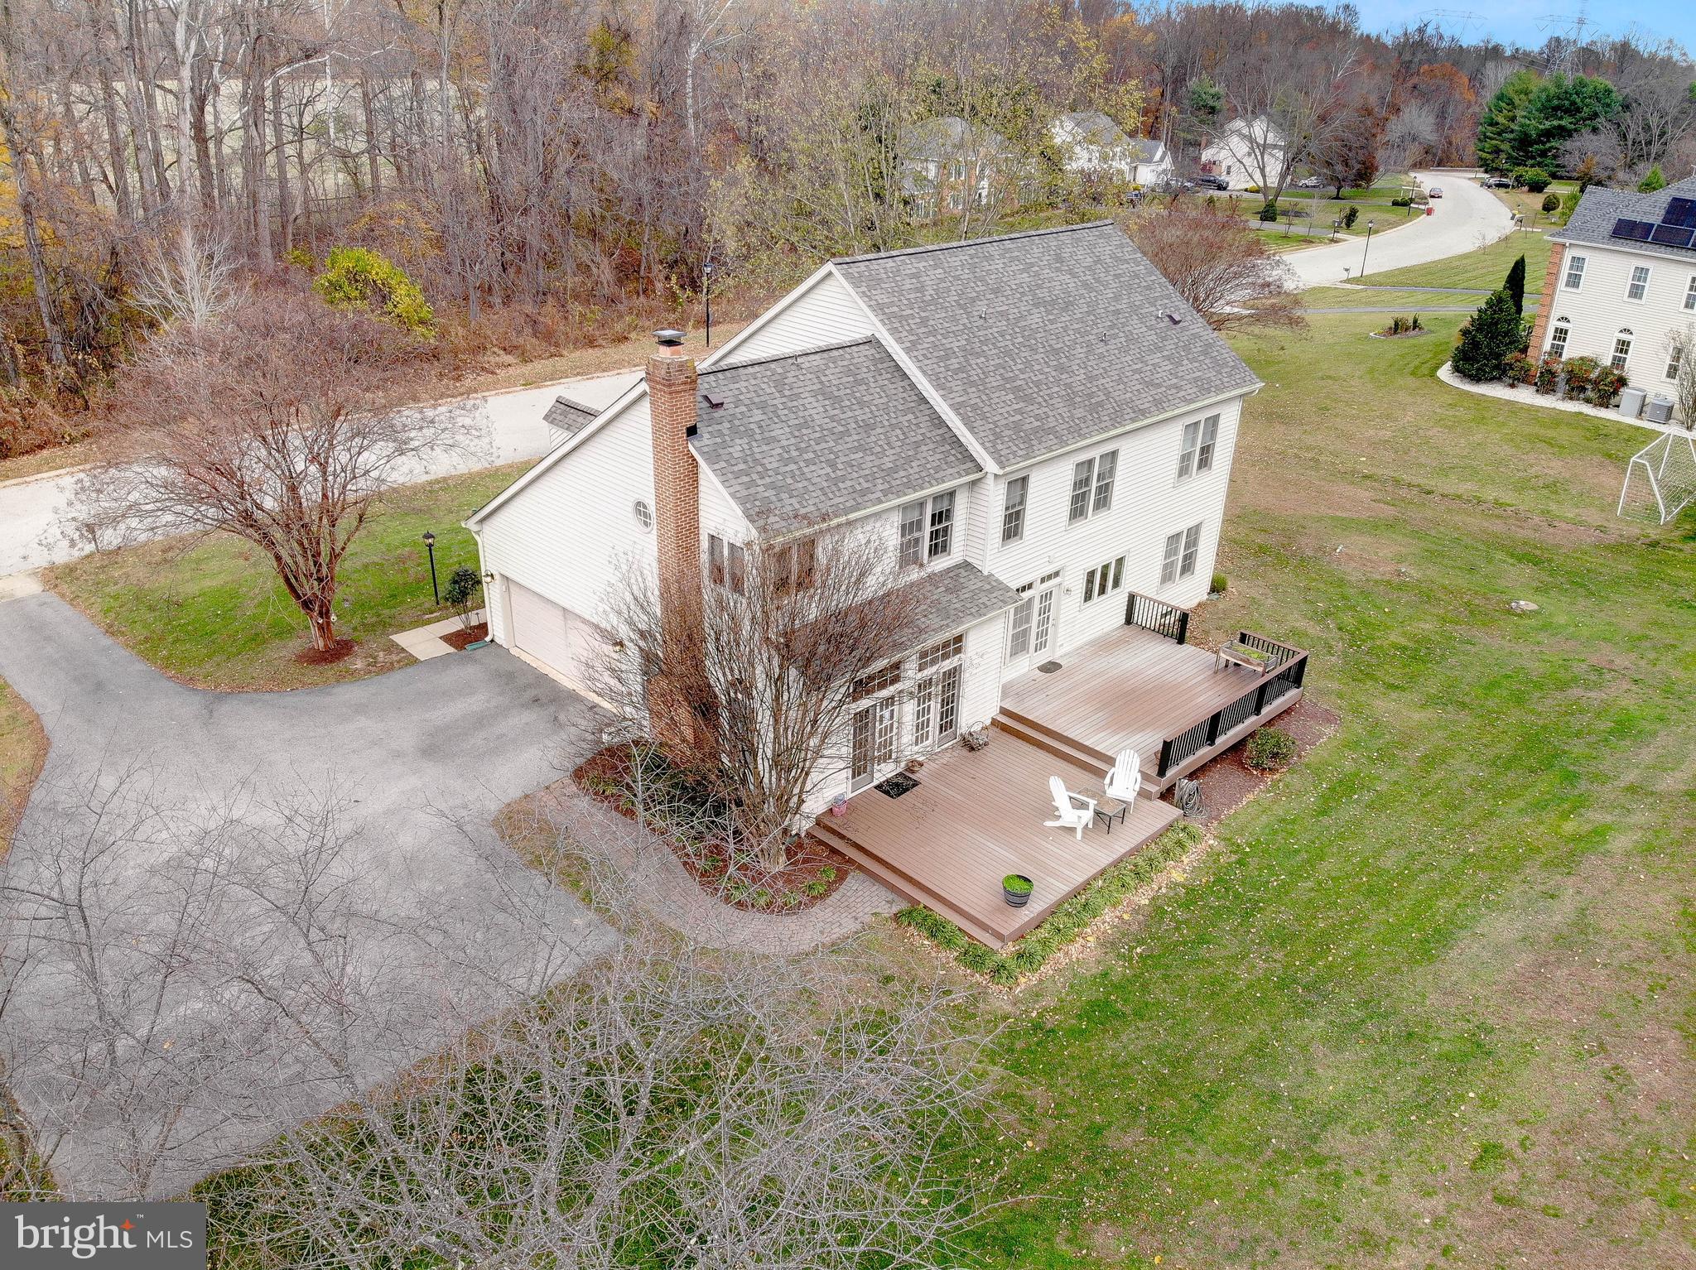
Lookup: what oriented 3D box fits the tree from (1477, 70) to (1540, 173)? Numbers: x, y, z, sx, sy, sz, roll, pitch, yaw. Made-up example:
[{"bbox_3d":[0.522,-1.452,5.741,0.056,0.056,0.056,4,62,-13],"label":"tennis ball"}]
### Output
[{"bbox_3d":[94.805,-71.872,165.925,9.000,13.800,9.000,14,29,24],"label":"tree"}]

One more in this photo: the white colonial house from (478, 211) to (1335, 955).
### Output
[{"bbox_3d":[2.205,-4.071,29.224,17.088,10.124,18.161,-22,35,-38],"label":"white colonial house"}]

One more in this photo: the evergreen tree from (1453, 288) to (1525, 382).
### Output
[{"bbox_3d":[32.382,-15.226,58.828,3.400,4.350,3.400,14,29,25],"label":"evergreen tree"}]

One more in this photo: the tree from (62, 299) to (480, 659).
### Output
[{"bbox_3d":[-14.127,-3.660,29.428,9.200,8.800,9.200,-12,29,-24],"label":"tree"}]

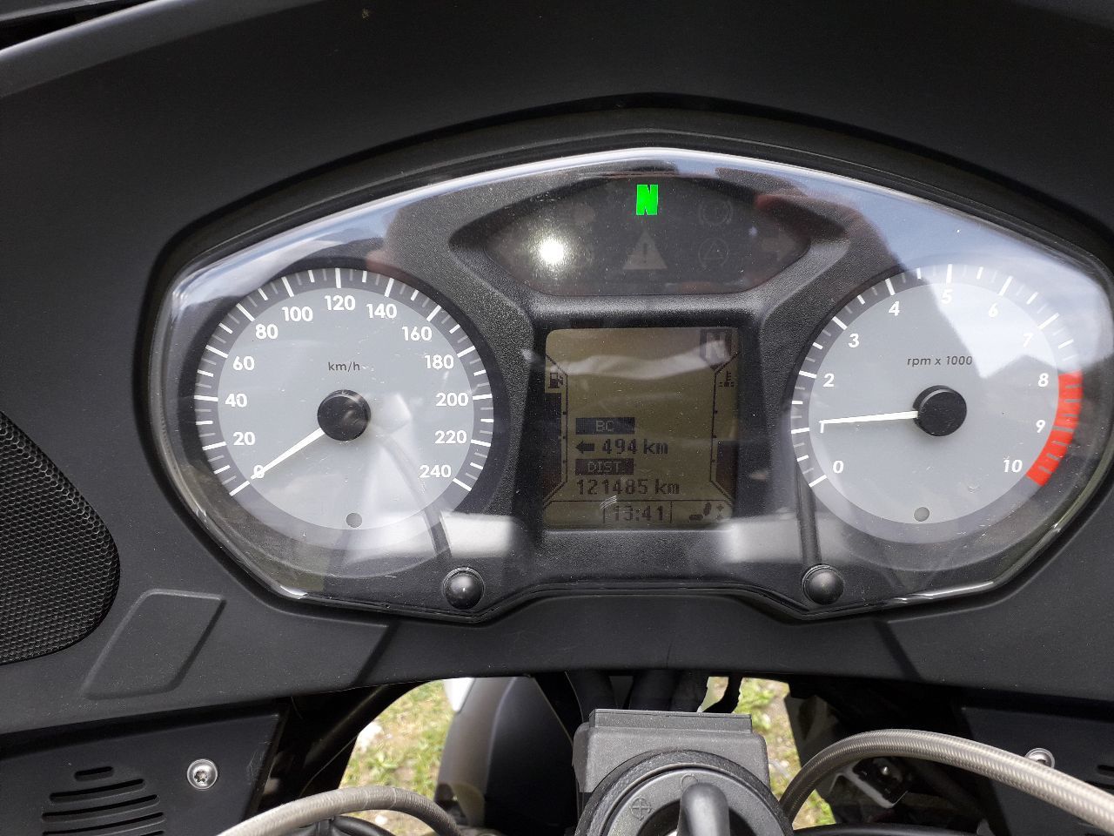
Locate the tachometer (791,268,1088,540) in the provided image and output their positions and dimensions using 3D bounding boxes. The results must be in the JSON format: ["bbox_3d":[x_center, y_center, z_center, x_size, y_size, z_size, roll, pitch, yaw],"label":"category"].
[{"bbox_3d":[0.124,-0.002,0.283,0.095,0.095,0.010,-1,15,-1],"label":"tachometer"}]

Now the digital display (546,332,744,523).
[{"bbox_3d":[0.027,0.004,0.284,0.063,0.068,0.007,-1,15,-1],"label":"digital display"}]

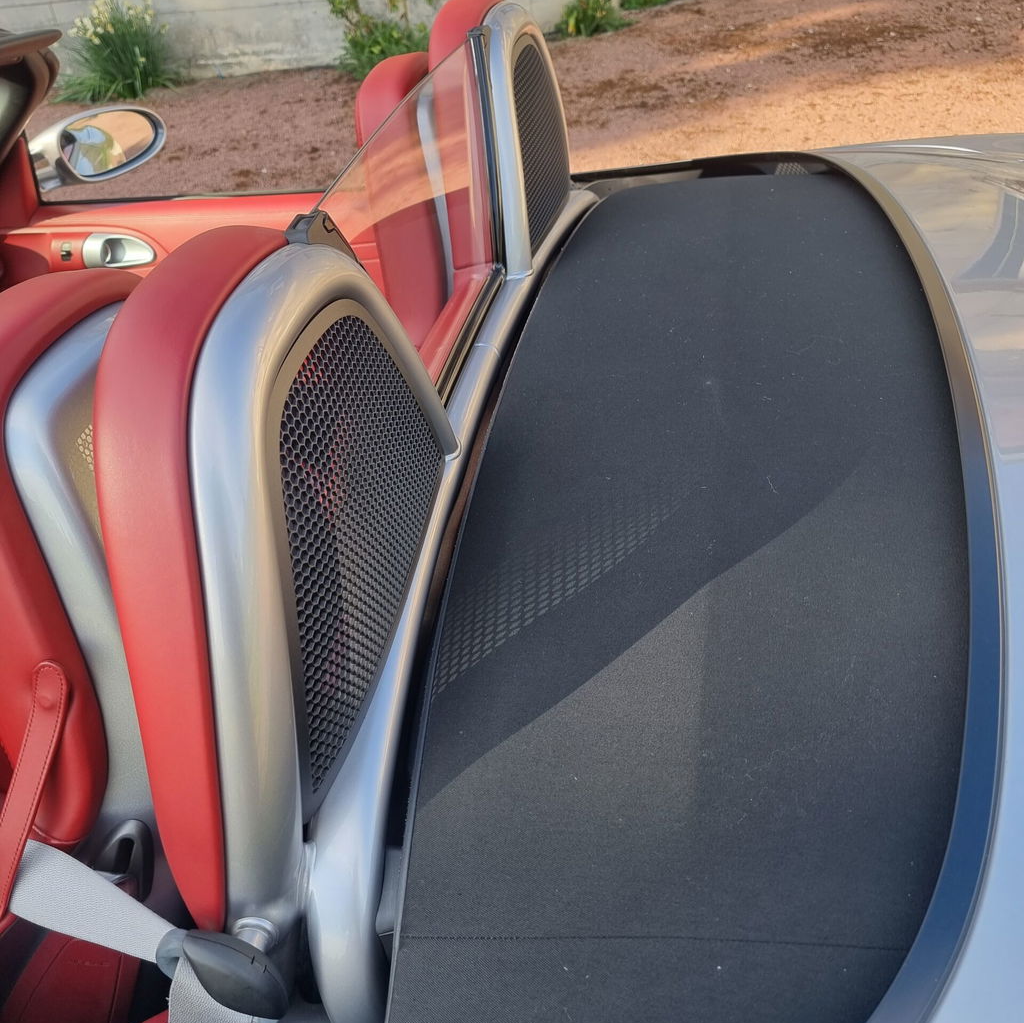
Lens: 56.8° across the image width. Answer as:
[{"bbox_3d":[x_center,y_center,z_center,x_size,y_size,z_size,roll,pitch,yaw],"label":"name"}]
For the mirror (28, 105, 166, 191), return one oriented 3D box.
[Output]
[{"bbox_3d":[-0.830,-0.723,1.880,0.130,0.155,0.260,23,48,33],"label":"mirror"}]

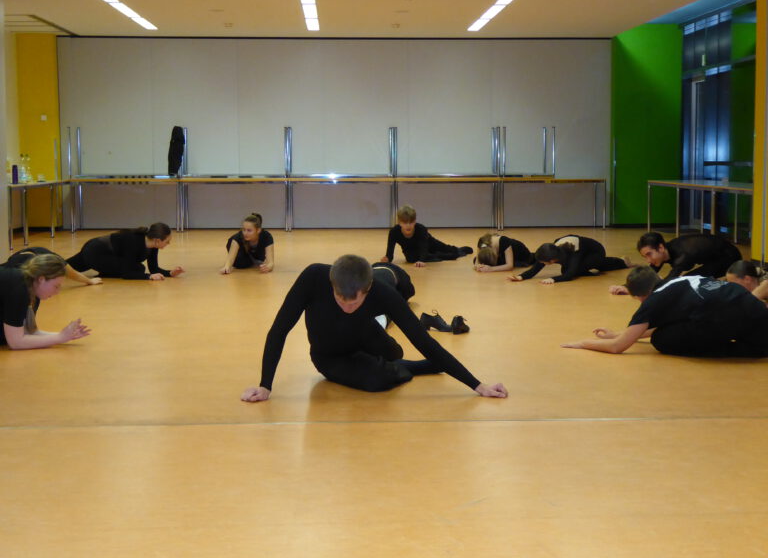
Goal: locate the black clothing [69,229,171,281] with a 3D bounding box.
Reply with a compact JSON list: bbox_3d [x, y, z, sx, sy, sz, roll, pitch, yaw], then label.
[{"bbox_3d":[-2.330,-0.236,11.446,1.080,0.410,0.620,2,5,17],"label":"black clothing"}]

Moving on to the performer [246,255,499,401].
[{"bbox_3d":[-0.040,0.179,5.961,1.100,0.580,0.900,0,5,0],"label":"performer"}]

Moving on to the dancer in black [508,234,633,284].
[{"bbox_3d":[1.680,-0.202,11.459,0.650,0.340,1.620,4,7,37],"label":"dancer in black"}]

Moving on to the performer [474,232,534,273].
[{"bbox_3d":[1.170,-0.263,12.177,0.500,0.330,0.920,4,7,38],"label":"performer"}]

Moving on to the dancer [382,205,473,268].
[{"bbox_3d":[0.440,-0.454,13.063,0.660,0.550,1.550,2,6,20],"label":"dancer"}]

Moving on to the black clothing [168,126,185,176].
[{"bbox_3d":[-2.800,-1.726,17.917,0.210,0.680,0.200,0,5,-2],"label":"black clothing"}]

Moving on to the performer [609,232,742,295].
[{"bbox_3d":[2.330,-0.168,10.478,1.350,0.450,0.650,-5,7,-42],"label":"performer"}]

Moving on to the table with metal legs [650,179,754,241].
[{"bbox_3d":[4.029,-0.759,15.892,0.750,0.740,4.400,0,5,-2],"label":"table with metal legs"}]

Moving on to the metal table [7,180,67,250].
[{"bbox_3d":[-4.500,-0.802,15.993,0.720,0.710,3.200,0,5,-2],"label":"metal table"}]

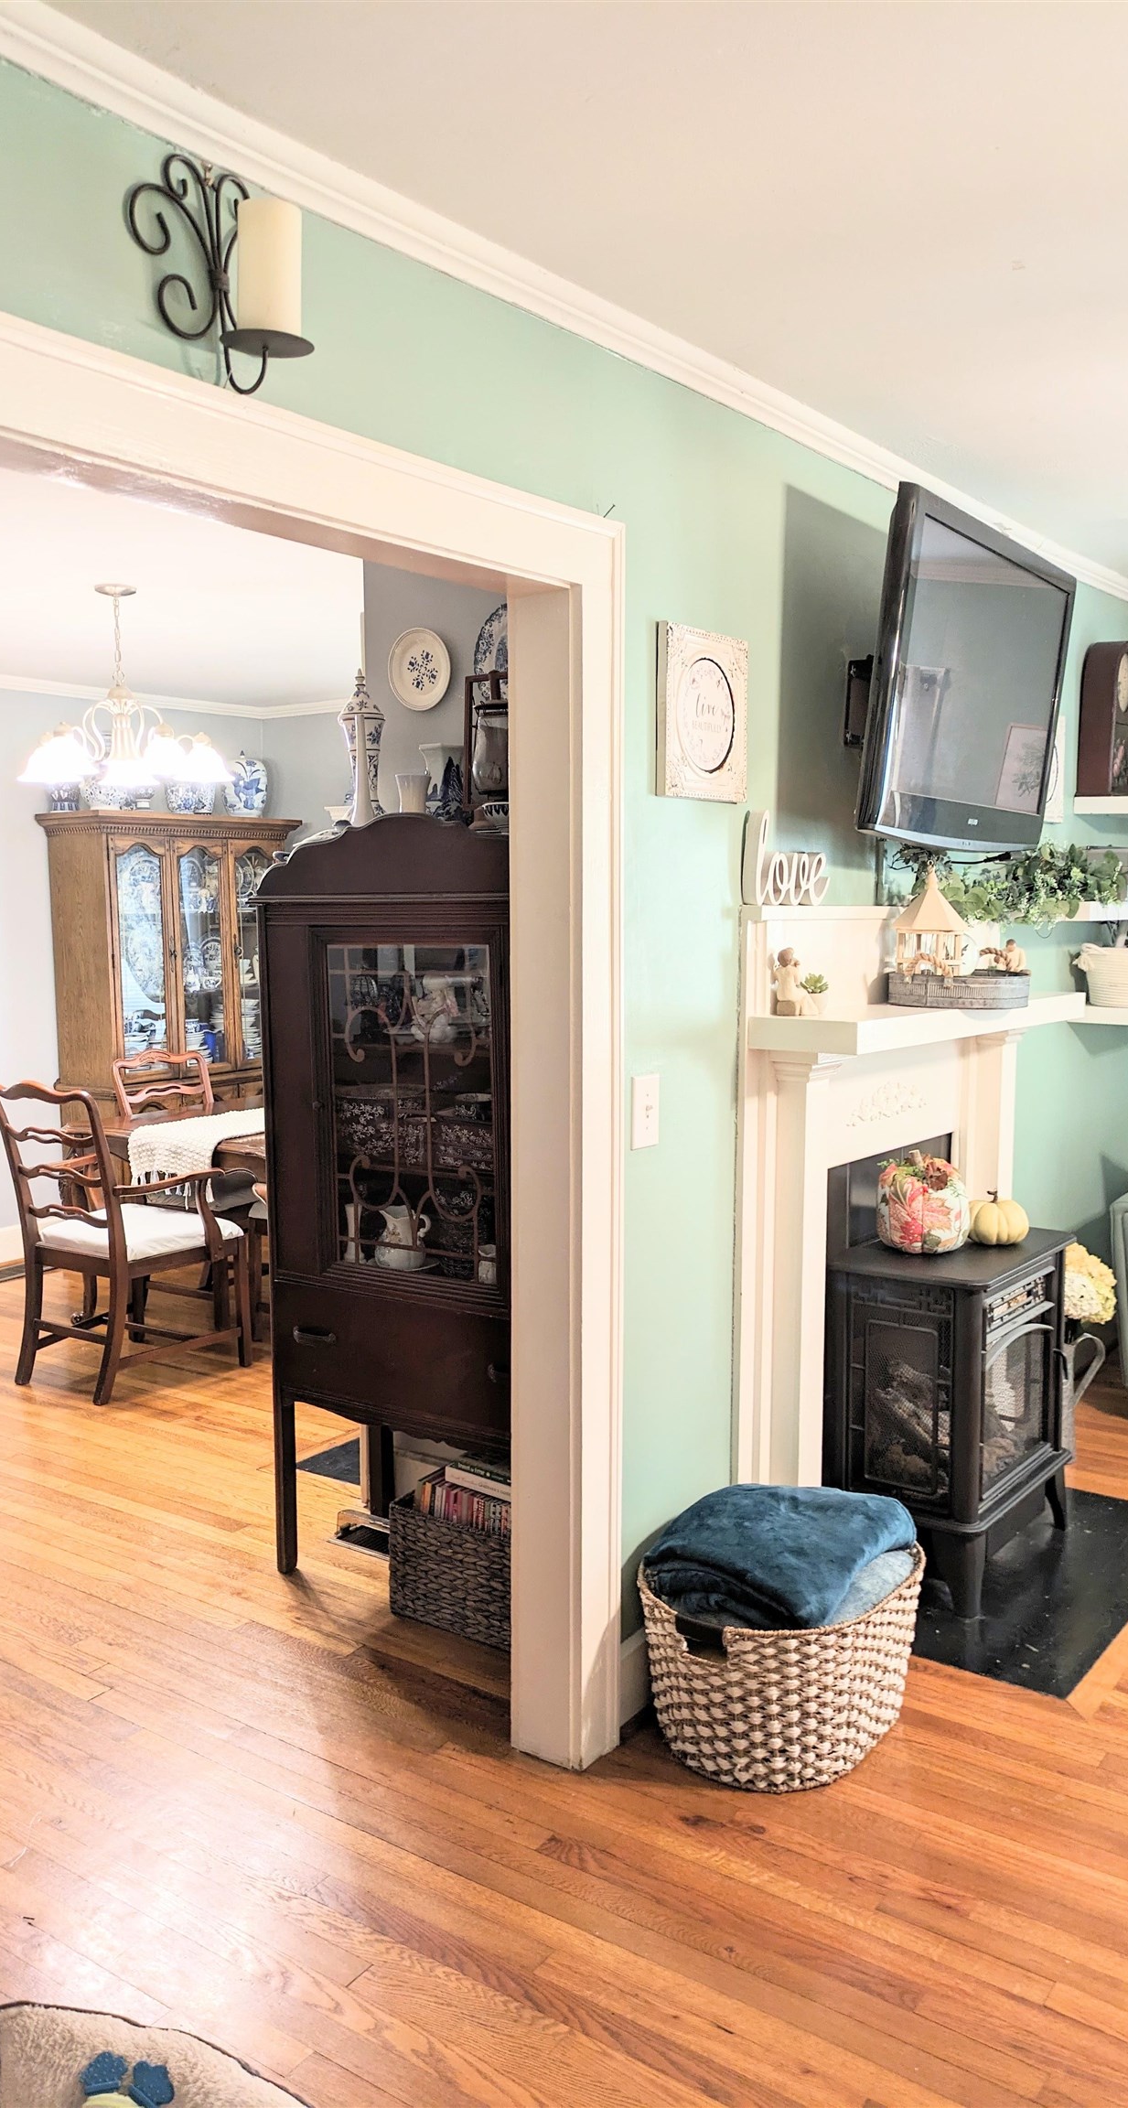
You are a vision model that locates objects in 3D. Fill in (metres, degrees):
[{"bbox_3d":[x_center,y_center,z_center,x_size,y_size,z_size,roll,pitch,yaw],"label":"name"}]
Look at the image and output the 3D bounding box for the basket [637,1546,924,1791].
[{"bbox_3d":[0.407,1.090,2.836,0.450,0.320,0.570,4,7,36],"label":"basket"}]

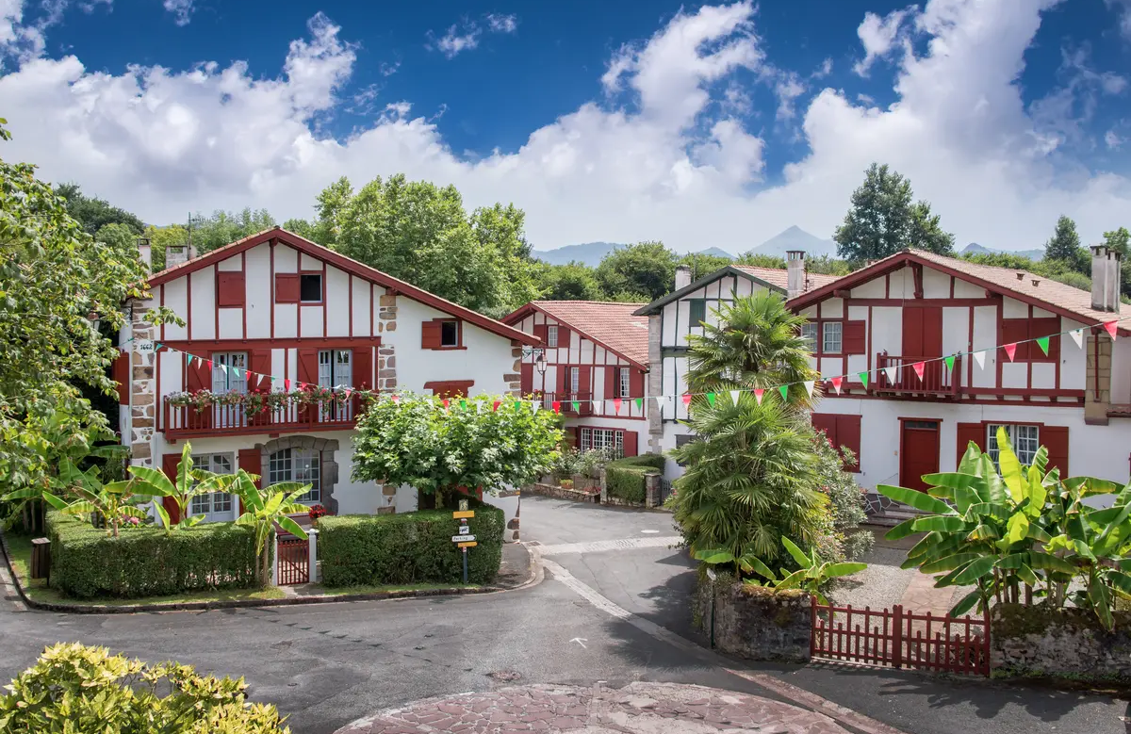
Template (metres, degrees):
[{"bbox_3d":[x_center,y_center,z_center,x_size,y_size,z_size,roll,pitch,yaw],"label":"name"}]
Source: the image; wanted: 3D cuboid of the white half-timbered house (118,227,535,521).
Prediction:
[{"bbox_3d":[-7.347,0.525,29.292,9.896,8.048,11.500,-1,2,-22],"label":"white half-timbered house"}]

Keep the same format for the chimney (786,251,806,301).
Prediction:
[{"bbox_3d":[6.960,-2.718,30.418,0.450,1.600,0.450,2,3,33],"label":"chimney"}]

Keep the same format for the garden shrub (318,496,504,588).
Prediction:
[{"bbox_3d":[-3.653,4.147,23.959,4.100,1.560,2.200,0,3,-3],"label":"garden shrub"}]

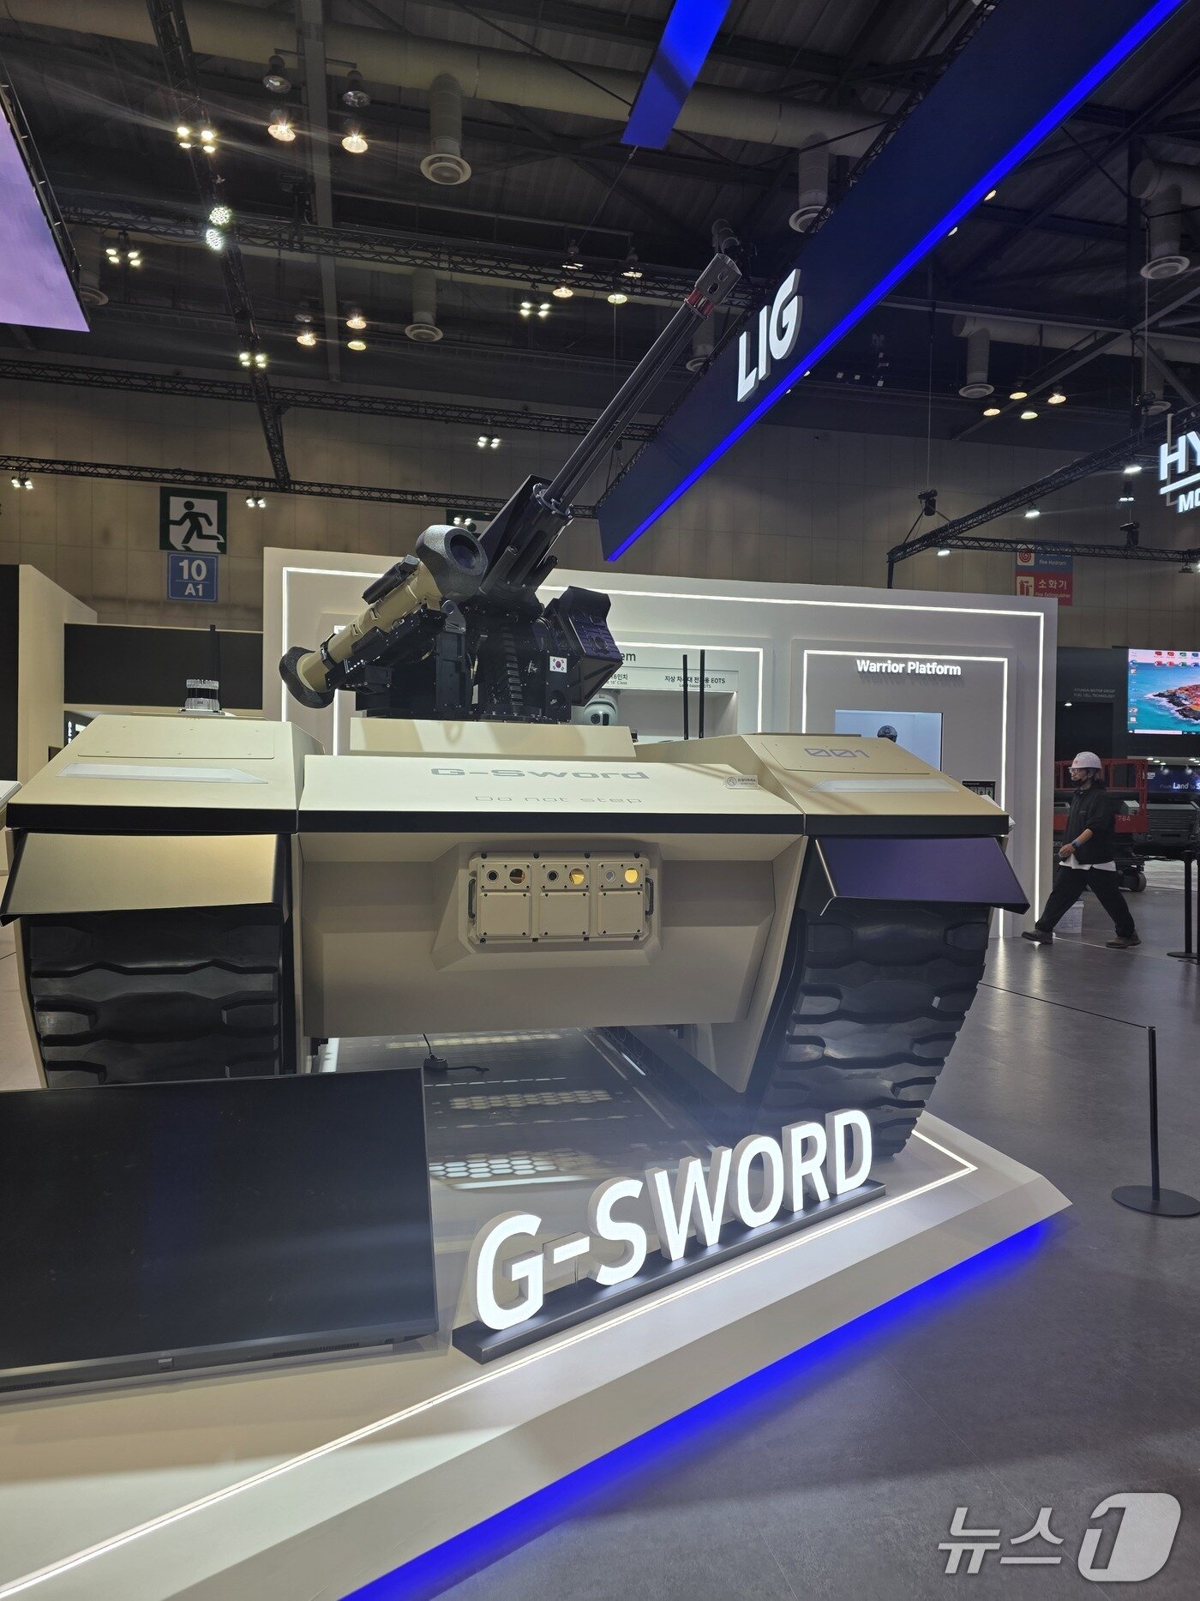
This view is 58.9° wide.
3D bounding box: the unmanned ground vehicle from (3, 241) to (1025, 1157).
[{"bbox_3d":[-0.560,-0.315,4.716,2.660,3.000,4.200,1,1,-14],"label":"unmanned ground vehicle"}]

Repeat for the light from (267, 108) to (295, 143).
[{"bbox_3d":[-5.451,-11.650,18.243,0.450,0.430,0.450,1,1,-14],"label":"light"}]

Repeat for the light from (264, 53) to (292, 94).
[{"bbox_3d":[-5.144,-11.627,16.951,0.450,0.430,0.450,1,1,-14],"label":"light"}]

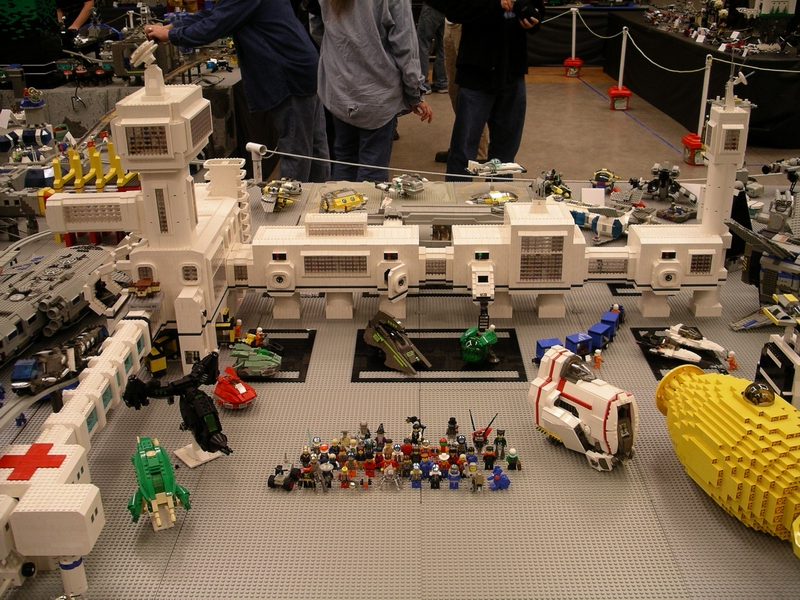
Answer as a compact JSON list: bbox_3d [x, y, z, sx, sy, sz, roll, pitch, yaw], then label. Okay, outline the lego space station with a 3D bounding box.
[{"bbox_3d":[-0.018,-0.266,1.940,1.664,0.688,0.552,0,23,1],"label":"lego space station"}]

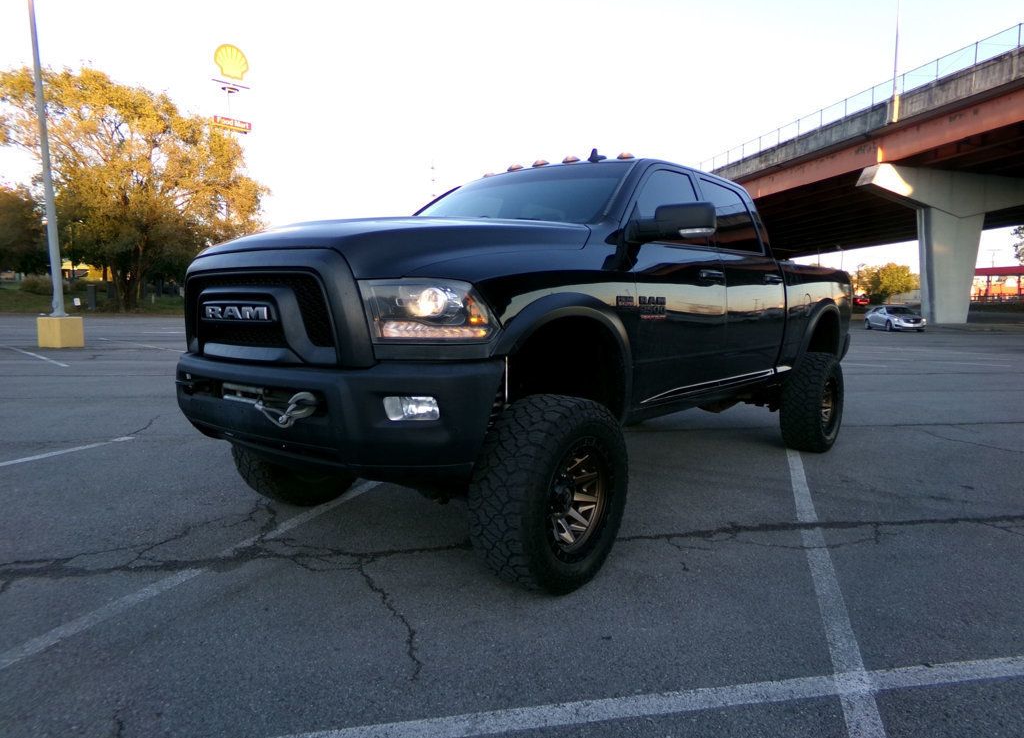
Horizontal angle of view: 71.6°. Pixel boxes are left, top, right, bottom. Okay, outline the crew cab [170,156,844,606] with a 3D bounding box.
[{"bbox_3d":[0.728,-0.297,5.315,2.270,2.180,5.980,5,7,39],"label":"crew cab"}]

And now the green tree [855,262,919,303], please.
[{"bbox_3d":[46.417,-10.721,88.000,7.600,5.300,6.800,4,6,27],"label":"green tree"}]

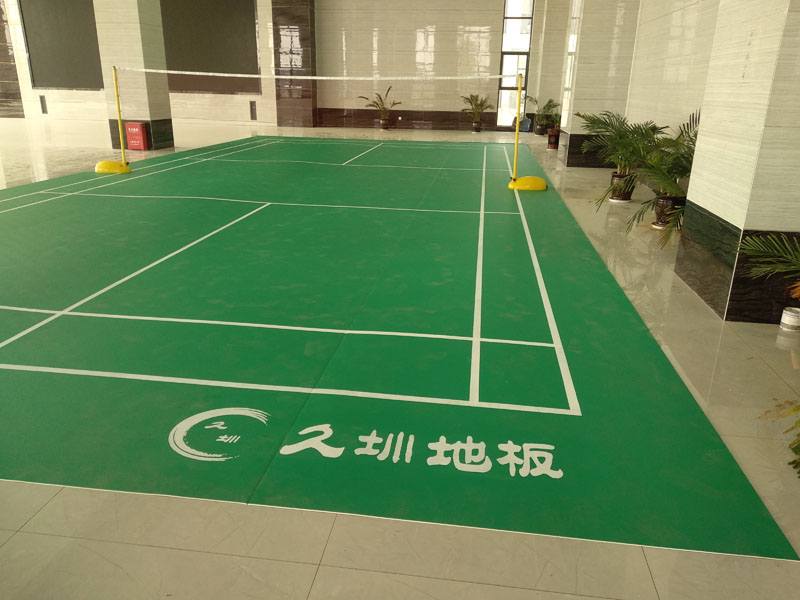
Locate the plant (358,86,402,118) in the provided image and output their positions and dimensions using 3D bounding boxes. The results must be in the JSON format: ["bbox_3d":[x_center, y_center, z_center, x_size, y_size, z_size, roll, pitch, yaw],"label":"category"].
[{"bbox_3d":[-0.639,-6.618,20.249,1.420,1.055,1.150,4,20,7],"label":"plant"}]

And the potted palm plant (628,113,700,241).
[{"bbox_3d":[2.897,-1.372,6.298,1.030,1.220,1.120,4,20,7],"label":"potted palm plant"}]

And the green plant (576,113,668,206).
[{"bbox_3d":[3.005,-1.899,7.937,1.170,1.130,1.120,4,20,7],"label":"green plant"}]

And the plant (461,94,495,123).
[{"bbox_3d":[2.554,-6.323,19.900,1.120,0.882,1.000,4,20,7],"label":"plant"}]

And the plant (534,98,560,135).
[{"bbox_3d":[4.670,-5.839,19.234,0.850,1.128,0.850,4,20,7],"label":"plant"}]

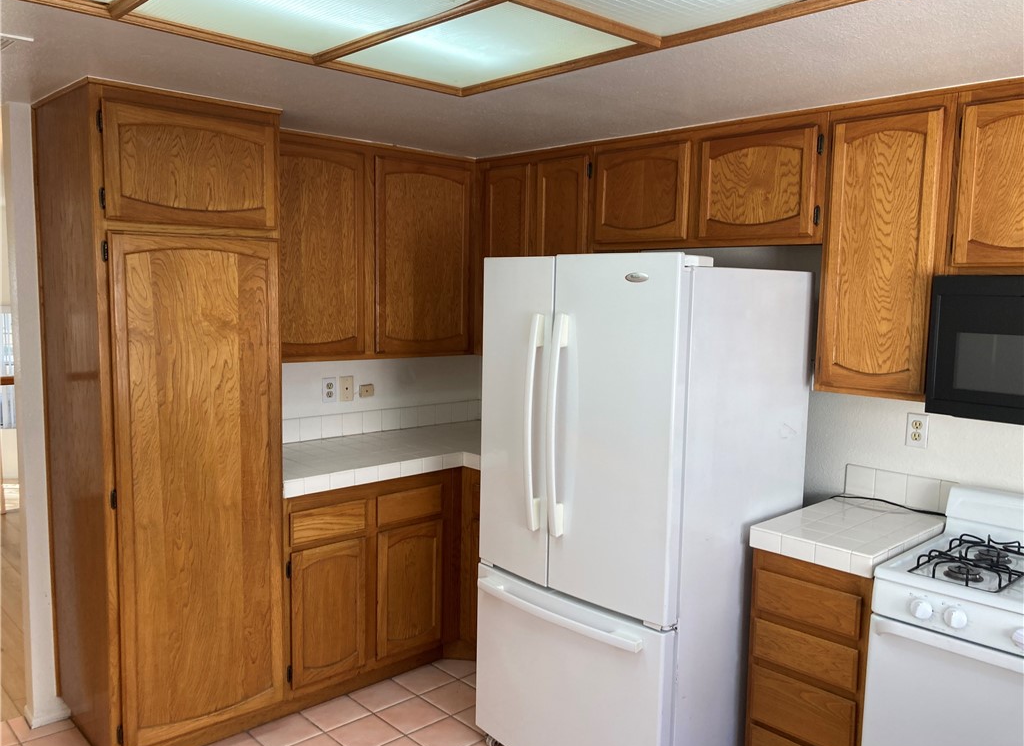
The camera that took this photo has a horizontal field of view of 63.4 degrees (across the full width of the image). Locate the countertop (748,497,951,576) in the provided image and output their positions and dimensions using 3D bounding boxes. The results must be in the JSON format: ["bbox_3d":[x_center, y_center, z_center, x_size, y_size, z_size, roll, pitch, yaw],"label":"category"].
[{"bbox_3d":[1.109,0.511,2.686,0.643,0.069,0.392,-4,8,-43],"label":"countertop"}]

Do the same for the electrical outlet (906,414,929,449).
[{"bbox_3d":[1.390,0.198,2.839,0.012,0.117,0.072,-4,8,-43],"label":"electrical outlet"}]

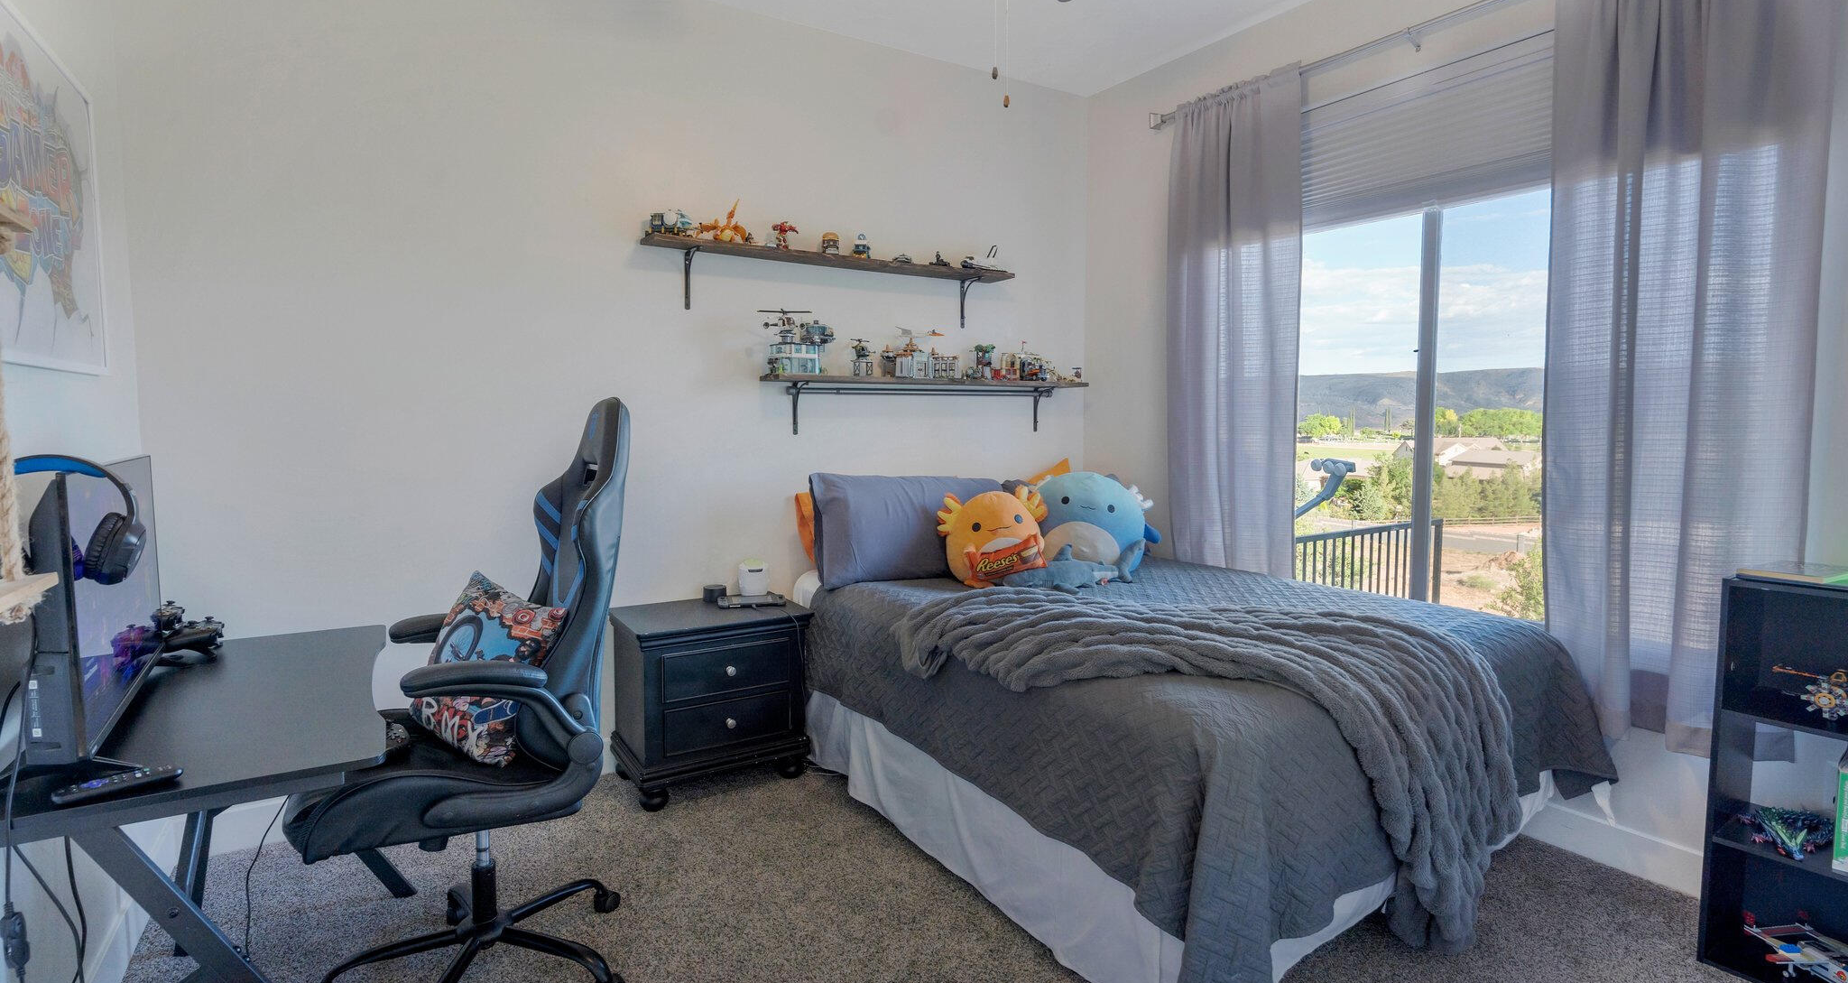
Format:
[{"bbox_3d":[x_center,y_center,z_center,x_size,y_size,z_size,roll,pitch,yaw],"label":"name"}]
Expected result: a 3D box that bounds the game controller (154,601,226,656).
[{"bbox_3d":[-1.770,0.328,1.984,0.120,0.115,0.145,-3,6,-32],"label":"game controller"}]

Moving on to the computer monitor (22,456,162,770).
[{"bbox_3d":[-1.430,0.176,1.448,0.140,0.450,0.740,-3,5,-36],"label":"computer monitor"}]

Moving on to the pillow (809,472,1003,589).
[{"bbox_3d":[-0.063,0.144,3.271,0.800,0.420,0.190,-3,-13,-32],"label":"pillow"}]

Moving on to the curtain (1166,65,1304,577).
[{"bbox_3d":[1.230,-0.508,3.351,0.100,2.180,0.590,-3,6,-32],"label":"curtain"}]

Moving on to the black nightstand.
[{"bbox_3d":[-0.773,0.745,3.019,0.635,0.600,0.400,-3,6,-32],"label":"black nightstand"}]

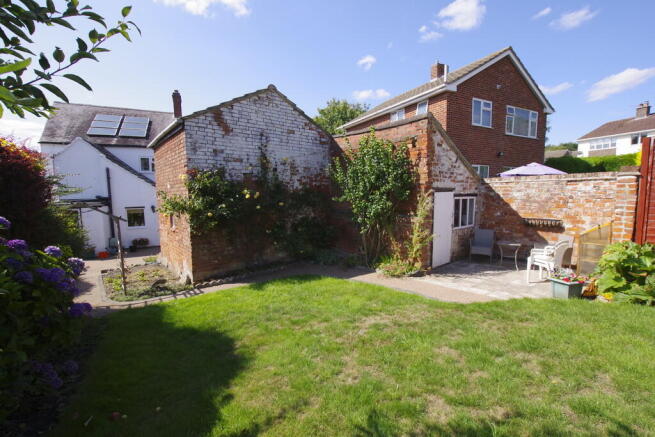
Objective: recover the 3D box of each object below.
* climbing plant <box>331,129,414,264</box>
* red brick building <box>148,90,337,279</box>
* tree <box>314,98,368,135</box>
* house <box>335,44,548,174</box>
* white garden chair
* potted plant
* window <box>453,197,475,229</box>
[{"bbox_3d":[1.100,-0.513,6.671,0.900,3.400,2.200,-4,6,-40],"label":"climbing plant"},{"bbox_3d":[-2.715,-1.097,8.683,4.300,4.700,4.300,-4,6,-40],"label":"red brick building"},{"bbox_3d":[1.128,-4.942,22.398,6.000,9.490,6.000,0,5,0],"label":"tree"},{"bbox_3d":[5.623,-3.854,14.727,7.400,7.200,7.800,-3,5,-28],"label":"house"},{"bbox_3d":[4.358,0.829,5.292,0.560,0.900,0.600,-4,6,-38],"label":"white garden chair"},{"bbox_3d":[4.232,1.094,4.765,0.450,0.450,0.400,-2,5,-23],"label":"potted plant"},{"bbox_3d":[3.593,-0.159,7.202,1.200,0.800,0.090,-4,6,-40],"label":"window"}]

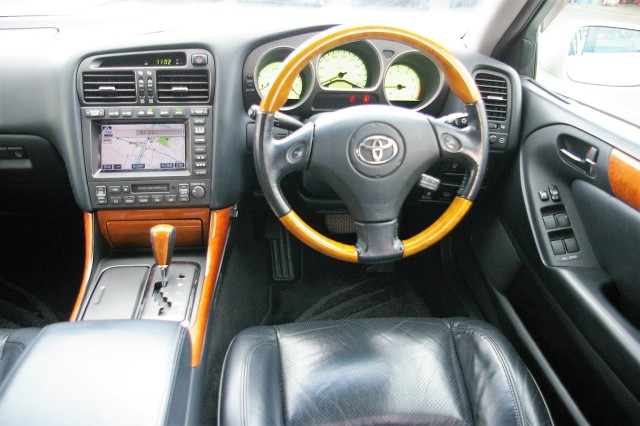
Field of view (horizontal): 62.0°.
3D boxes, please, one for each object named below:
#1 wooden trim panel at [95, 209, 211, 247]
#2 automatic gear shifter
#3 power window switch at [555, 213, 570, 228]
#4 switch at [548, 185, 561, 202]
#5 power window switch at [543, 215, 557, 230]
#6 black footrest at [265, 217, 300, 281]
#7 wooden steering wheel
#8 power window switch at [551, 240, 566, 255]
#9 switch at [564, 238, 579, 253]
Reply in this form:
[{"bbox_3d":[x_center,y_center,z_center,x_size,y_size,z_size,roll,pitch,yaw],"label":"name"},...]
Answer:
[{"bbox_3d":[-0.315,0.030,1.015,0.205,0.085,0.035,-2,36,-5],"label":"wooden trim panel"},{"bbox_3d":[-0.276,0.073,0.940,0.043,0.108,0.046,0,15,-6],"label":"automatic gear shifter"},{"bbox_3d":[0.408,0.013,0.895,0.019,0.010,0.026,-4,48,6],"label":"power window switch"},{"bbox_3d":[0.411,-0.033,0.935,0.013,0.009,0.030,-4,48,6],"label":"switch"},{"bbox_3d":[0.386,0.016,0.896,0.019,0.010,0.026,-4,48,6],"label":"power window switch"},{"bbox_3d":[-0.105,0.099,1.490,0.075,0.185,0.035,-2,-10,-5],"label":"black footrest"},{"bbox_3d":[0.086,-0.110,0.896,0.385,0.385,0.090,-1,7,-2],"label":"wooden steering wheel"},{"bbox_3d":[0.384,0.057,0.859,0.019,0.010,0.026,-4,48,6],"label":"power window switch"},{"bbox_3d":[0.405,0.054,0.859,0.019,0.010,0.026,-4,48,6],"label":"switch"}]

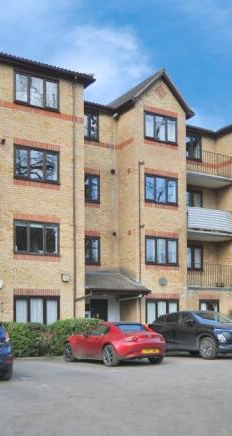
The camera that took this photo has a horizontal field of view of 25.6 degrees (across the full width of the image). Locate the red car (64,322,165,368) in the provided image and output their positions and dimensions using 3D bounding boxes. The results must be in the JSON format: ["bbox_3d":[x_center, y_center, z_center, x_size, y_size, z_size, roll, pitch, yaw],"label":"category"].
[{"bbox_3d":[-0.110,3.840,15.750,1.740,1.235,3.920,6,-10,-34],"label":"red car"}]

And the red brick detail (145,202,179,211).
[{"bbox_3d":[2.001,-0.496,22.511,1.821,0.180,0.120,3,-6,-31],"label":"red brick detail"}]

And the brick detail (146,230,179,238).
[{"bbox_3d":[2.019,0.755,22.401,1.807,0.225,0.120,3,-6,-31],"label":"brick detail"}]

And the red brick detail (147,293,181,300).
[{"bbox_3d":[1.974,3.286,21.336,1.719,0.230,0.100,6,-10,-32],"label":"red brick detail"}]

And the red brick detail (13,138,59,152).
[{"bbox_3d":[-2.926,-2.676,18.920,1.824,0.235,0.120,3,-6,-31],"label":"red brick detail"}]

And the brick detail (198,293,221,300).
[{"bbox_3d":[4.292,3.596,23.200,1.250,0.230,0.100,3,-6,-30],"label":"brick detail"}]

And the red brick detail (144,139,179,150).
[{"bbox_3d":[1.936,-3.147,22.035,1.750,0.220,0.100,4,-8,-29],"label":"red brick detail"}]

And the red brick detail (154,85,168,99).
[{"bbox_3d":[2.000,-5.574,22.588,0.680,0.630,0.100,6,-10,-32],"label":"red brick detail"}]

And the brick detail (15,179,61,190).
[{"bbox_3d":[-2.750,-1.153,17.796,1.737,0.220,0.100,6,-10,-32],"label":"brick detail"}]

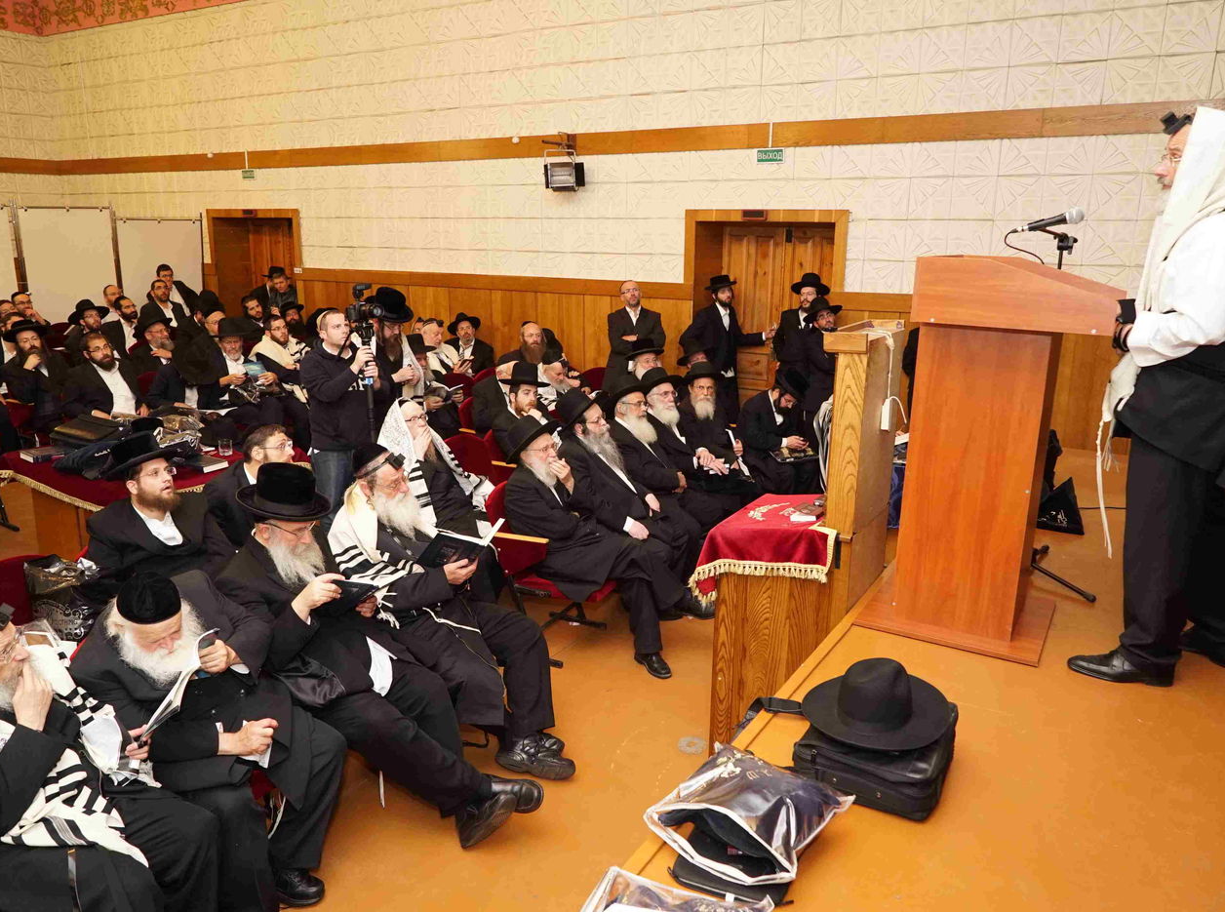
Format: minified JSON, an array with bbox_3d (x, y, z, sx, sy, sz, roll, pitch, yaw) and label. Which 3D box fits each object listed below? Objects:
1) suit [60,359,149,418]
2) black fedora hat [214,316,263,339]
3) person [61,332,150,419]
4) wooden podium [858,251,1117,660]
[{"bbox_3d":[-3.797,-0.356,6.833,0.480,0.640,0.580,11,18,36],"label":"suit"},{"bbox_3d":[-3.047,-1.031,7.400,0.330,0.140,0.360,-7,16,-27],"label":"black fedora hat"},{"bbox_3d":[-3.745,-0.269,7.018,0.800,1.310,0.600,11,17,35],"label":"person"},{"bbox_3d":[1.365,-0.035,3.279,0.708,1.324,0.639,9,16,31],"label":"wooden podium"}]

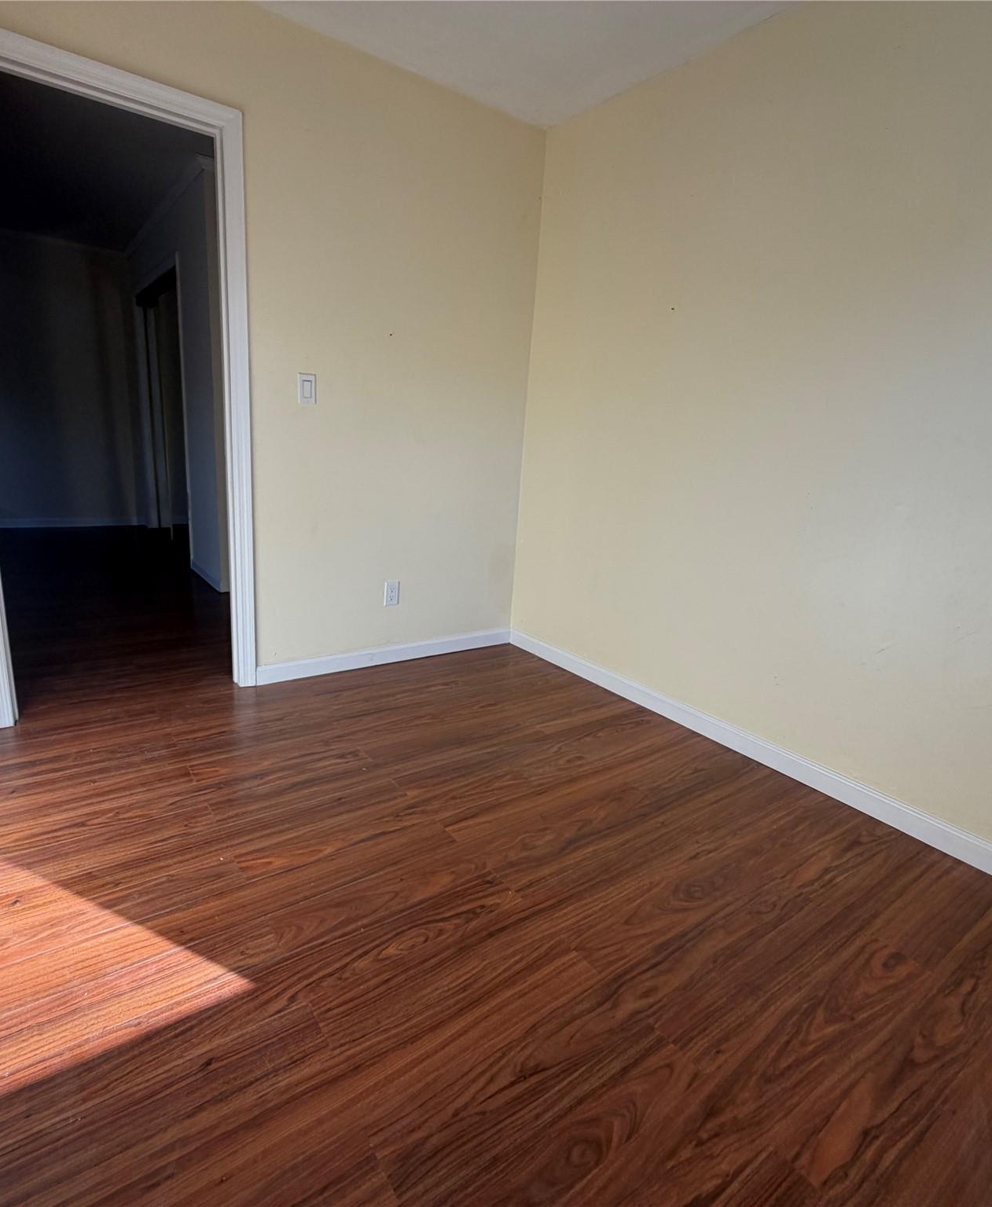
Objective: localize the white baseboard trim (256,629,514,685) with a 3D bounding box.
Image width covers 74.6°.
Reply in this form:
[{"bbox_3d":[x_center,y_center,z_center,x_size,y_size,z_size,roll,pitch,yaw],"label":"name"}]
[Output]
[{"bbox_3d":[-0.464,0.245,3.135,1.346,0.078,0.020,-7,18,-36],"label":"white baseboard trim"}]

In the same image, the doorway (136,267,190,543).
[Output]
[{"bbox_3d":[-2.574,-1.439,5.128,0.140,2.045,1.680,-7,18,-36],"label":"doorway"}]

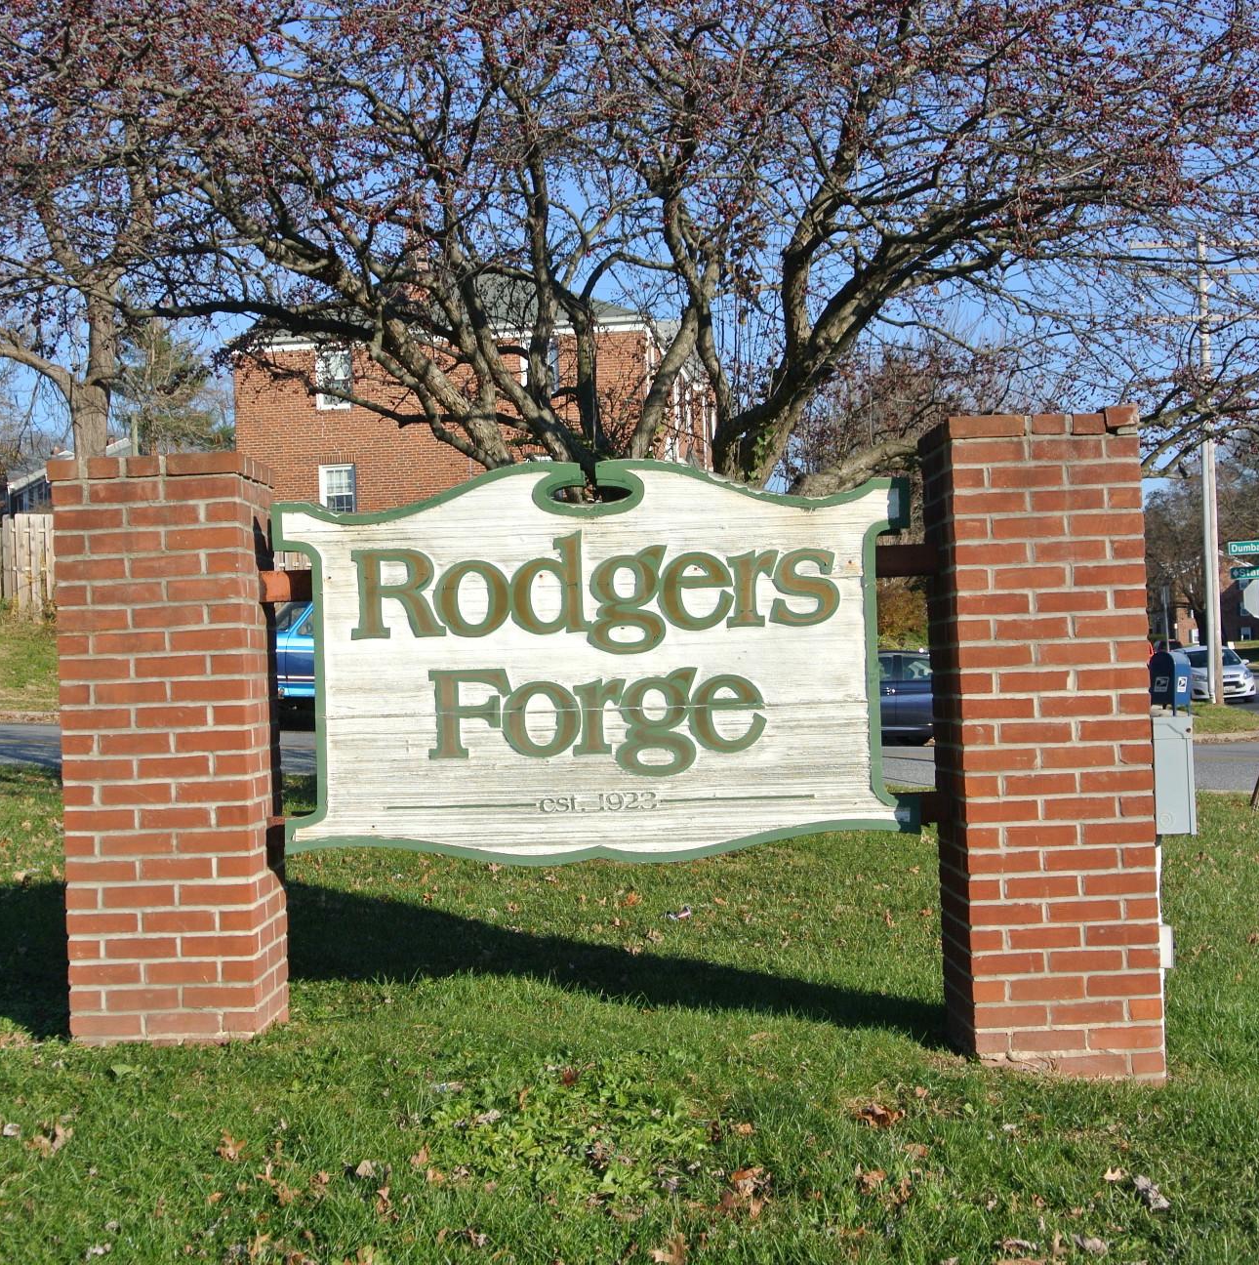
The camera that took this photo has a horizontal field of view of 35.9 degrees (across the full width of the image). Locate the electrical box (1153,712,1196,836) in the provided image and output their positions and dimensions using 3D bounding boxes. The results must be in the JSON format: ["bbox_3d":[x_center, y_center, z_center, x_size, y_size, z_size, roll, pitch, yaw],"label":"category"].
[{"bbox_3d":[1.505,0.405,5.480,0.125,0.320,0.220,-2,-1,0],"label":"electrical box"}]

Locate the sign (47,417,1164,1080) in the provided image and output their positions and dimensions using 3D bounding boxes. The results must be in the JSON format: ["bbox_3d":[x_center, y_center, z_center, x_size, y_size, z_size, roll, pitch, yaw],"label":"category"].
[{"bbox_3d":[-0.062,0.373,5.464,2.948,1.800,0.500,-2,-1,0],"label":"sign"}]

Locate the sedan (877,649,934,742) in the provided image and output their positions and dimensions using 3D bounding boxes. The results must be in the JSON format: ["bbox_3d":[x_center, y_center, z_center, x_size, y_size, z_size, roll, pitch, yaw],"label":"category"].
[{"bbox_3d":[4.264,1.014,30.618,4.700,1.470,1.800,0,-1,2],"label":"sedan"}]

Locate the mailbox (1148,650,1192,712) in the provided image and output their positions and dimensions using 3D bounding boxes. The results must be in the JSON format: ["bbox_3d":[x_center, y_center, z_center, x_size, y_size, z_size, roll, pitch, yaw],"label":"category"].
[{"bbox_3d":[11.094,1.029,40.015,0.530,1.270,0.620,-1,-2,-38],"label":"mailbox"}]

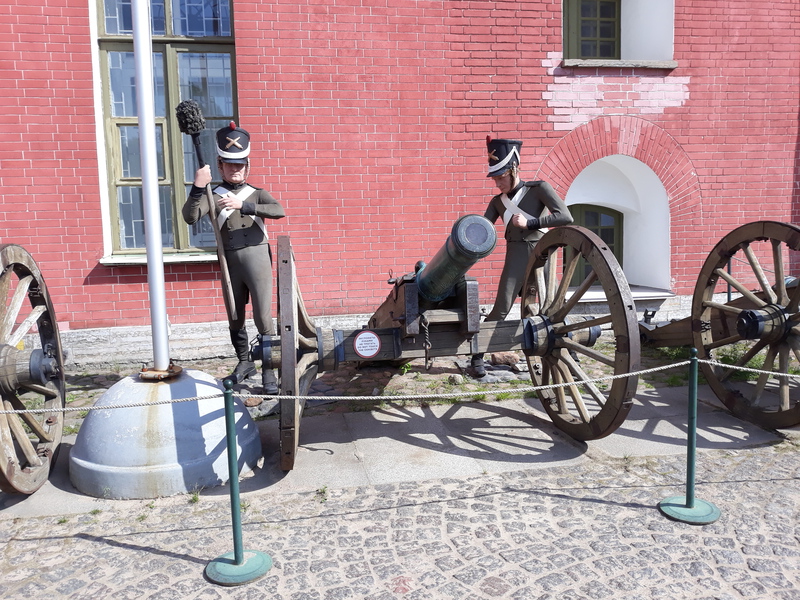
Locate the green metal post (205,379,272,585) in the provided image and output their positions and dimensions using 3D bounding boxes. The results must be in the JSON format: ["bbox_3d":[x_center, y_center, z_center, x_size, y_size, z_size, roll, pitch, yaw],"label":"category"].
[{"bbox_3d":[-0.649,0.686,2.436,0.268,0.760,0.268,-2,5,0],"label":"green metal post"}]

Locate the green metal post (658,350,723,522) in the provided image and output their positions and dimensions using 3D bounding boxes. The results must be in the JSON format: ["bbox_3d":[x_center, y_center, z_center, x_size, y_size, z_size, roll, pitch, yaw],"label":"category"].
[{"bbox_3d":[1.326,0.593,2.841,0.268,0.755,0.268,-2,5,0],"label":"green metal post"}]

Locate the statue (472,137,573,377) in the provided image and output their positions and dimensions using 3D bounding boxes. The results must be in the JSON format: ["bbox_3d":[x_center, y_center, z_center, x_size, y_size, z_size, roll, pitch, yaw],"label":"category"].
[{"bbox_3d":[0.941,-0.371,4.680,0.750,1.740,0.750,3,7,43],"label":"statue"}]

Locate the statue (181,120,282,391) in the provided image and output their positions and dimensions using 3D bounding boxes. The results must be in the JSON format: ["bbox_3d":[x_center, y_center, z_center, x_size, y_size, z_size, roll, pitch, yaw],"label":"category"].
[{"bbox_3d":[-1.226,-0.341,4.680,0.750,1.930,0.520,-3,6,-12],"label":"statue"}]

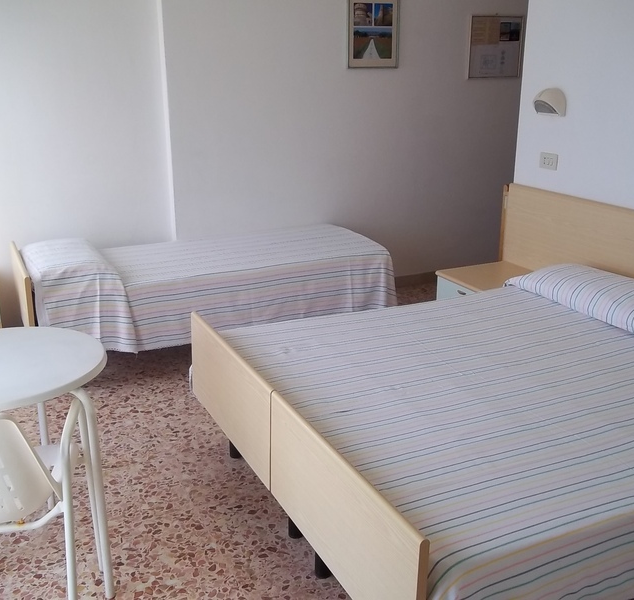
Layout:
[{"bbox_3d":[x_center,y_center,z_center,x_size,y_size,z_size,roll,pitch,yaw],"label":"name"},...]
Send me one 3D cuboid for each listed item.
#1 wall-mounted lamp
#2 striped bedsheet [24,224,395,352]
[{"bbox_3d":[1.144,-0.989,3.701,0.120,0.132,0.168,-9,20,-24],"label":"wall-mounted lamp"},{"bbox_3d":[-0.607,-0.049,4.196,1.970,0.635,0.880,-9,20,-24],"label":"striped bedsheet"}]

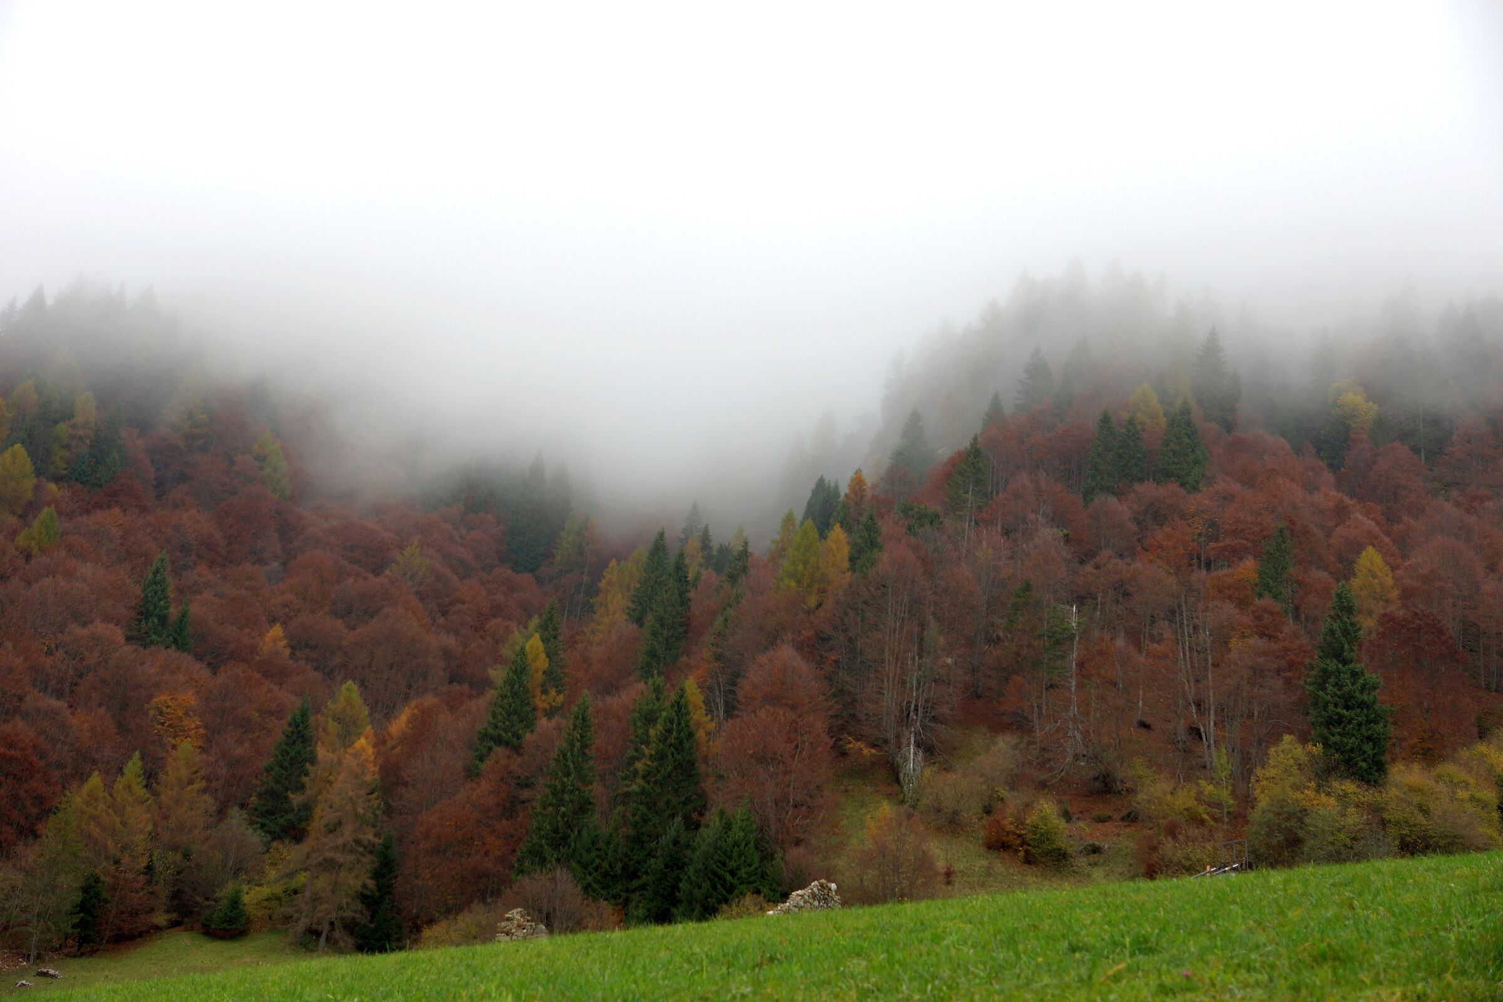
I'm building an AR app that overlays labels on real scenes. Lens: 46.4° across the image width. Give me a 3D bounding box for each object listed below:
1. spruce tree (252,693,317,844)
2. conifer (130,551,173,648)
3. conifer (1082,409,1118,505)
[{"bbox_3d":[-45.930,27.330,170.000,6.690,16.410,6.690,1,-10,0],"label":"spruce tree"},{"bbox_3d":[-70.090,13.670,205.000,5.350,15.510,5.350,2,-7,-19],"label":"conifer"},{"bbox_3d":[56.830,-5.700,285.000,6.210,18.750,6.210,1,-10,0],"label":"conifer"}]

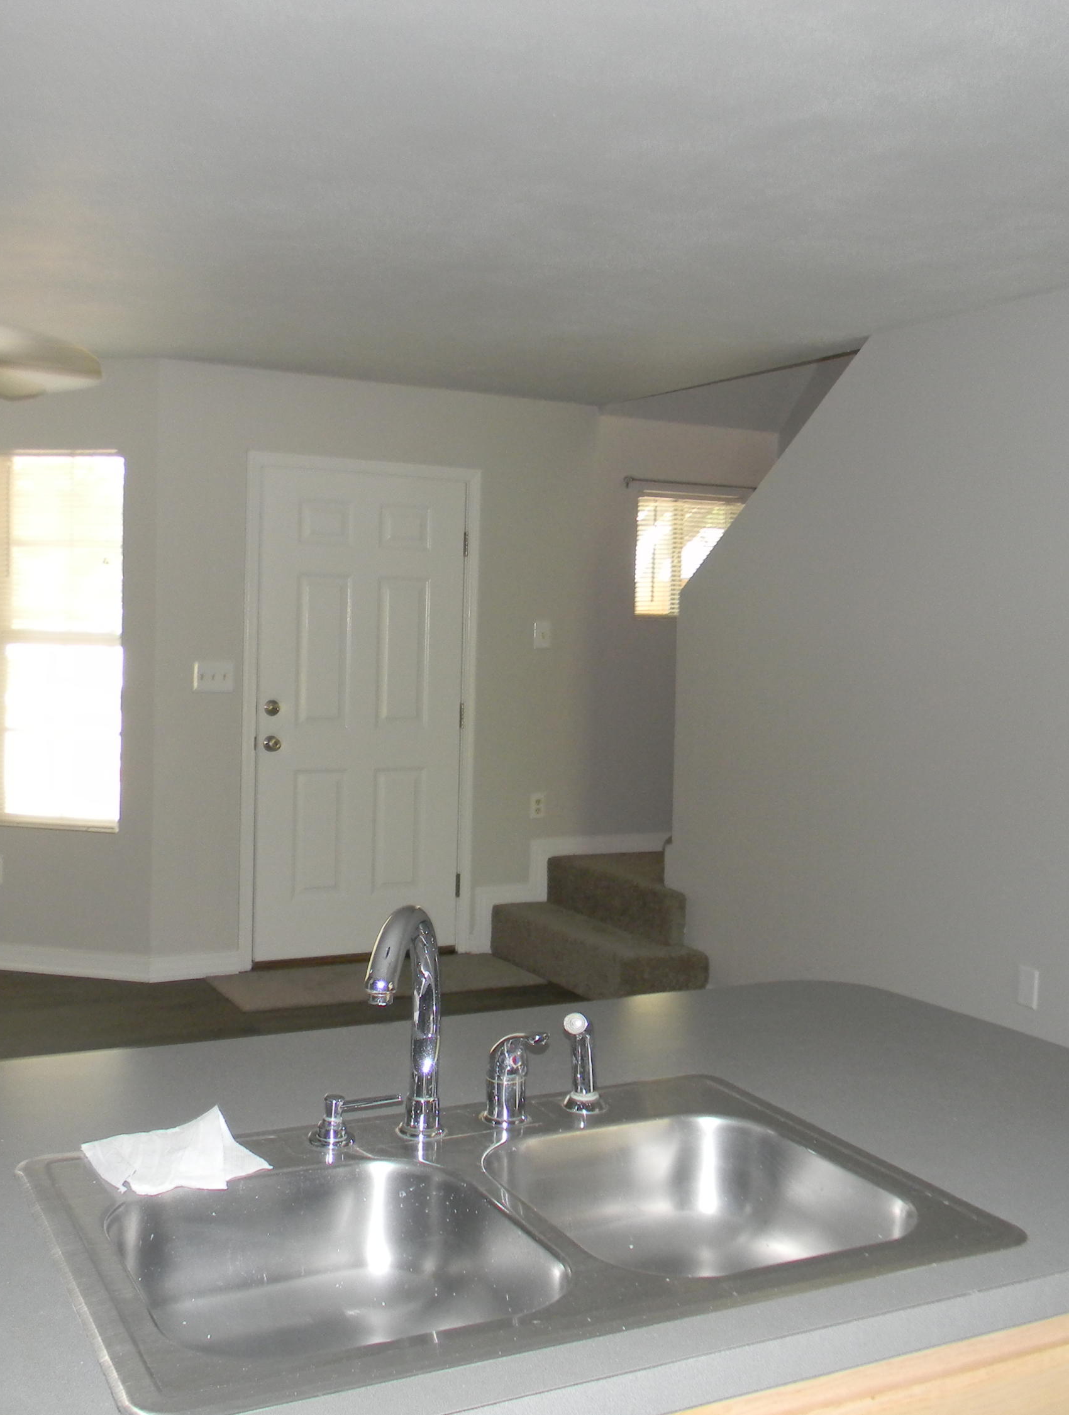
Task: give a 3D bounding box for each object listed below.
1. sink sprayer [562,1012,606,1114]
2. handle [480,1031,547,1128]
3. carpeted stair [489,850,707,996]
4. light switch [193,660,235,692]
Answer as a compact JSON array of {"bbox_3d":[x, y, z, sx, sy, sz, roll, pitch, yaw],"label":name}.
[{"bbox_3d":[0.060,0.405,1.764,0.052,0.113,0.063,3,3,21],"label":"sink sprayer"},{"bbox_3d":[-0.017,0.406,1.692,0.060,0.117,0.117,0,4,-28],"label":"handle"},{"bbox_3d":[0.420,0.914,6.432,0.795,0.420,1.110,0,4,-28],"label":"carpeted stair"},{"bbox_3d":[-1.287,-0.122,6.124,0.161,0.116,0.016,0,4,-28],"label":"light switch"}]

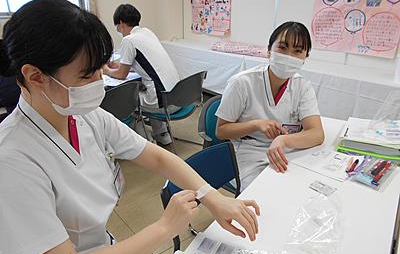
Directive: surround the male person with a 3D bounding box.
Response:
[{"bbox_3d":[-0.412,-0.354,2.553,0.720,1.260,0.490,16,28,31],"label":"male person"}]

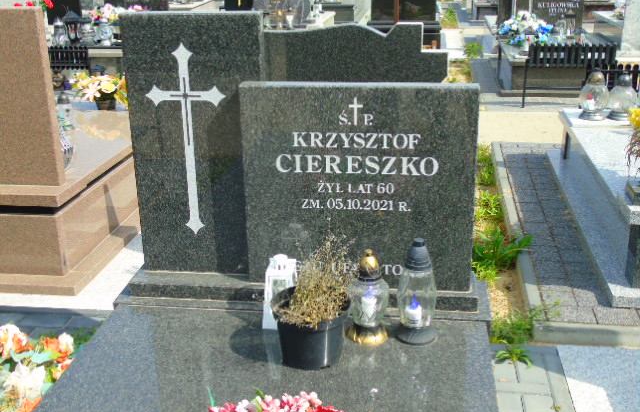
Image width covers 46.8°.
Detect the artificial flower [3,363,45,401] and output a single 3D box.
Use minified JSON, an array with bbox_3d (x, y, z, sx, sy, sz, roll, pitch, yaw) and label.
[{"bbox_3d":[-0.906,0.536,2.260,0.120,0.090,0.110,2,20,9],"label":"artificial flower"}]

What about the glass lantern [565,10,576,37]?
[{"bbox_3d":[2.641,-1.911,7.788,0.145,0.310,0.145,2,20,7],"label":"glass lantern"}]

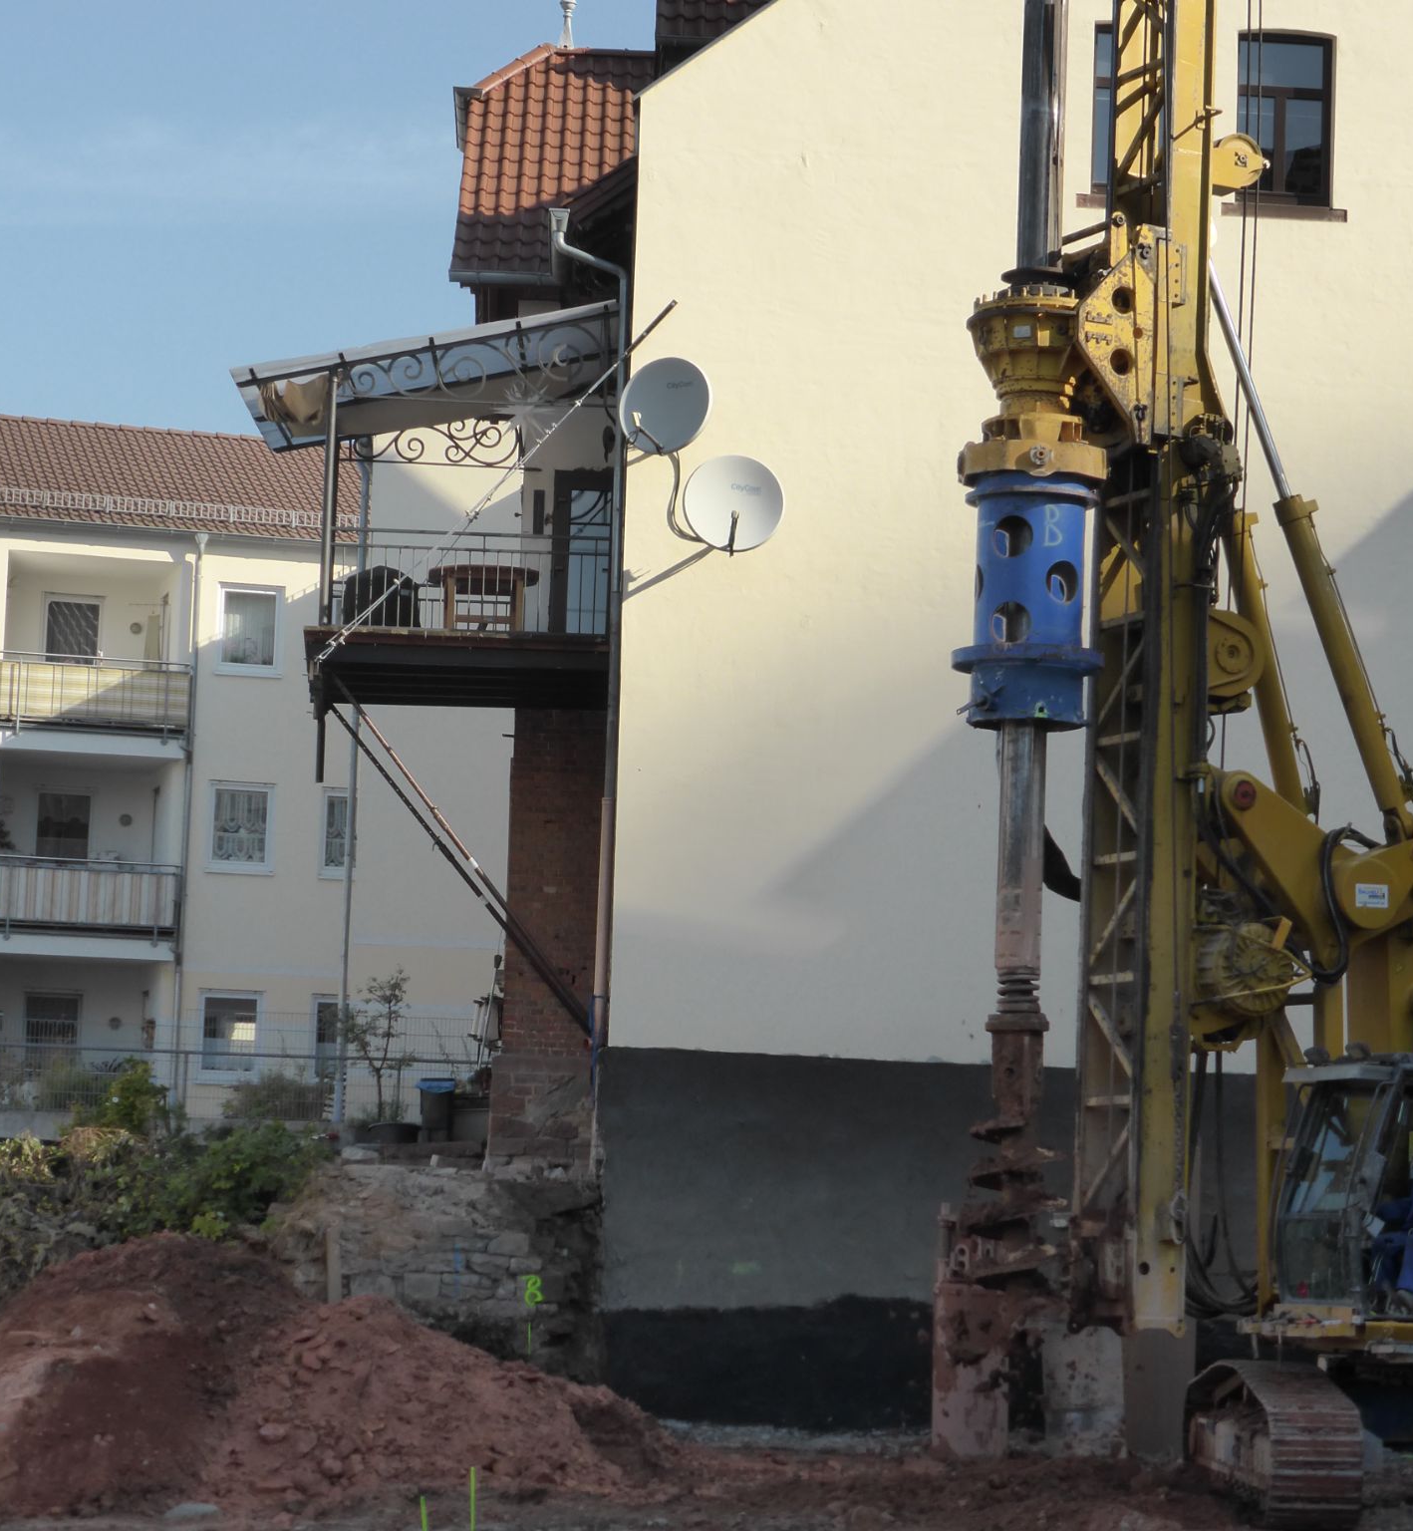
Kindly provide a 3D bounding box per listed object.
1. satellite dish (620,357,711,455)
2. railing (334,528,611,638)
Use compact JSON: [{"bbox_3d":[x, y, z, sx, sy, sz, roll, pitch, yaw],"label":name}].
[{"bbox_3d":[-0.397,-3.192,38.393,0.860,0.870,0.450,-1,-6,26],"label":"satellite dish"},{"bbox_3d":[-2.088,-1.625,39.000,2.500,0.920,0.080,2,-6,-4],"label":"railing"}]

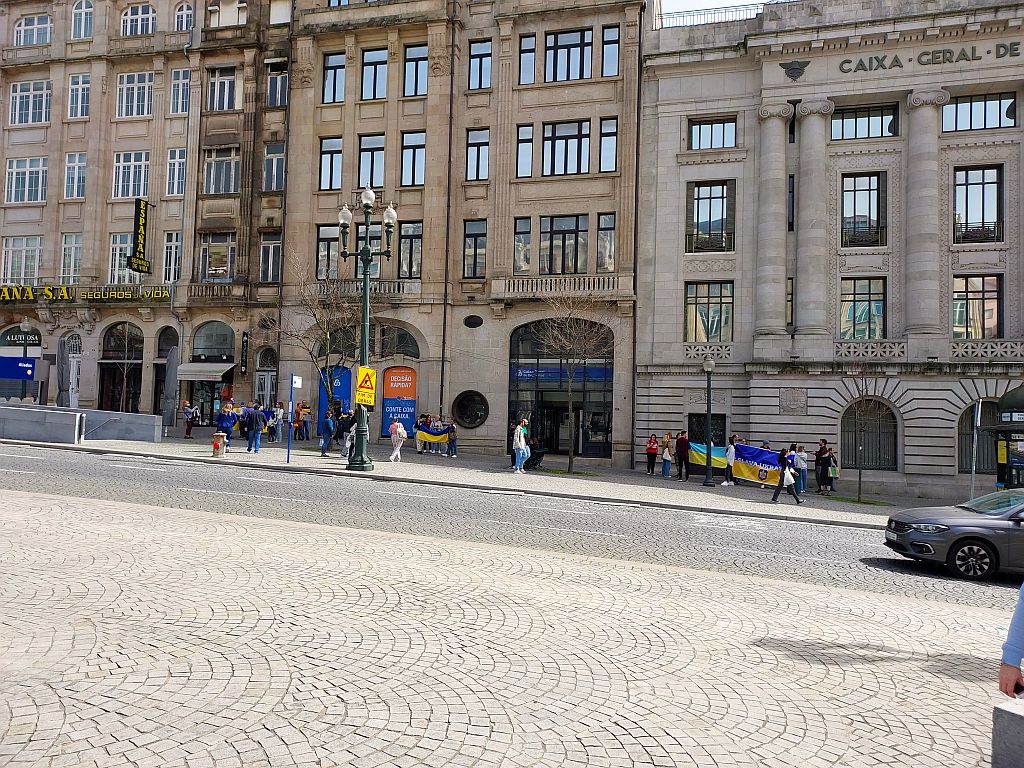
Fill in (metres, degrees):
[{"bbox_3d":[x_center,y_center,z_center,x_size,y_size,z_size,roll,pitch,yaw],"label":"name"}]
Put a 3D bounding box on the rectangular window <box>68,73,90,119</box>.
[{"bbox_3d":[-23.652,-15.744,45.339,1.431,2.480,0.200,1,-3,16],"label":"rectangular window"}]

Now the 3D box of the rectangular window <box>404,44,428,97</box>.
[{"bbox_3d":[-4.399,-14.420,38.151,1.146,2.420,0.200,1,-3,15],"label":"rectangular window"}]

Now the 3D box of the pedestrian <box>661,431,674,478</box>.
[{"bbox_3d":[5.633,2.600,30.100,0.450,1.617,0.500,1,-3,9],"label":"pedestrian"}]

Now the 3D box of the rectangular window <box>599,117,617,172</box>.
[{"bbox_3d":[4.329,-10.672,36.990,0.758,2.510,0.200,1,-3,16],"label":"rectangular window"}]

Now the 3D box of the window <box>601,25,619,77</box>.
[{"bbox_3d":[4.137,-13.996,34.877,0.726,2.160,0.200,1,-3,16],"label":"window"}]

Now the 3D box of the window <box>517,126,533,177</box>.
[{"bbox_3d":[0.586,-10.222,36.566,0.682,2.317,0.200,1,-3,15],"label":"window"}]

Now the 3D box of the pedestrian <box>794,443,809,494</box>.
[{"bbox_3d":[9.308,2.686,26.568,0.480,1.600,0.360,0,-3,30],"label":"pedestrian"}]

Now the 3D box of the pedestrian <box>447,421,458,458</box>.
[{"bbox_3d":[-2.514,2.303,35.000,0.500,1.648,0.500,2,-3,-13],"label":"pedestrian"}]

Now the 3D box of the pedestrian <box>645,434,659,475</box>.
[{"bbox_3d":[5.604,2.838,33.200,0.520,1.623,0.380,1,-3,10],"label":"pedestrian"}]

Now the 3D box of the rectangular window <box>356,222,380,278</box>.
[{"bbox_3d":[-6.505,-6.041,37.604,1.259,2.538,0.200,1,-3,16],"label":"rectangular window"}]

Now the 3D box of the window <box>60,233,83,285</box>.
[{"bbox_3d":[-21.349,-6.070,40.238,1.091,2.488,0.200,1,-2,14],"label":"window"}]

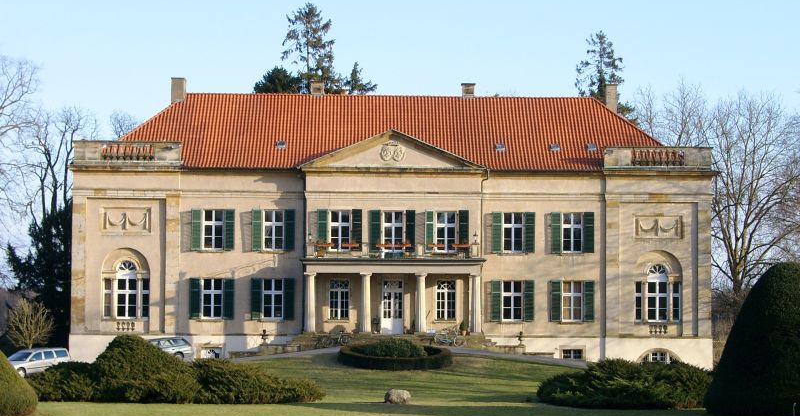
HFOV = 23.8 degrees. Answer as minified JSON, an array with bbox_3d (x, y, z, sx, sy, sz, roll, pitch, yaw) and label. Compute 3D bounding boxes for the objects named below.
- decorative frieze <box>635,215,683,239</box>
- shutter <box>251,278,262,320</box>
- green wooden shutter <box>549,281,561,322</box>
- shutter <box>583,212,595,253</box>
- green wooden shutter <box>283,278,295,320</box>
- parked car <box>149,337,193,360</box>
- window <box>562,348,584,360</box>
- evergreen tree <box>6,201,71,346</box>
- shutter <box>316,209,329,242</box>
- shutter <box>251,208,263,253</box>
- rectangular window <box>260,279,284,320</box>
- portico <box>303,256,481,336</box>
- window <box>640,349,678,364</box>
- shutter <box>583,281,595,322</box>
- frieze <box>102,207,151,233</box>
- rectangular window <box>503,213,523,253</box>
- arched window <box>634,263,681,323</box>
[{"bbox_3d":[14.856,1.063,108.914,2.759,1.379,0.200,0,-3,-1],"label":"decorative frieze"},{"bbox_3d":[-7.916,5.043,104.681,0.610,2.280,0.060,1,-4,-11],"label":"shutter"},{"bbox_3d":[8.749,5.247,106.118,0.600,2.304,0.050,1,-4,-7],"label":"green wooden shutter"},{"bbox_3d":[10.652,1.390,106.440,0.600,2.277,0.050,0,-4,7],"label":"shutter"},{"bbox_3d":[-6.129,5.094,105.445,0.600,2.307,0.050,0,-4,5],"label":"green wooden shutter"},{"bbox_3d":[-13.271,7.766,100.800,4.500,1.460,1.740,-2,-2,-36],"label":"parked car"},{"bbox_3d":[9.589,8.122,104.856,1.140,0.680,0.150,0,-4,-1],"label":"window"},{"bbox_3d":[-22.414,4.737,120.501,5.190,10.930,5.300,0,-3,-1],"label":"evergreen tree"},{"bbox_3d":[-4.612,1.326,113.216,0.670,2.450,0.070,1,-3,-18],"label":"shutter"},{"bbox_3d":[-7.945,1.245,105.545,0.600,2.325,0.050,2,-4,-20],"label":"shutter"},{"bbox_3d":[-7.052,5.074,105.604,1.196,2.199,0.120,1,-4,-3],"label":"rectangular window"},{"bbox_3d":[-0.394,4.926,106.698,10.250,4.350,3.600,0,-3,-1],"label":"portico"},{"bbox_3d":[14.315,8.440,104.544,2.400,1.250,0.180,0,-4,-1],"label":"window"},{"bbox_3d":[11.364,5.637,114.244,0.680,2.450,0.070,0,-3,0],"label":"shutter"},{"bbox_3d":[-15.240,0.693,105.445,2.811,1.510,0.140,1,-4,-3],"label":"frieze"},{"bbox_3d":[6.306,1.361,105.290,1.150,2.220,0.150,0,-4,-1],"label":"rectangular window"},{"bbox_3d":[15.574,5.117,114.483,2.780,3.620,0.300,0,-3,-3],"label":"arched window"}]

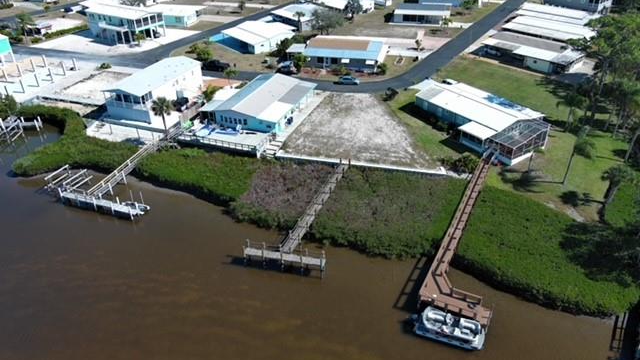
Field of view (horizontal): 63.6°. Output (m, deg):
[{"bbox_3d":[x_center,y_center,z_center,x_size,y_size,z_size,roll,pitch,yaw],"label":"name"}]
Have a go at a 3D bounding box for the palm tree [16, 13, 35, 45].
[{"bbox_3d":[-76.940,-39.350,135.170,5.170,7.420,4.880,14,37,24],"label":"palm tree"}]

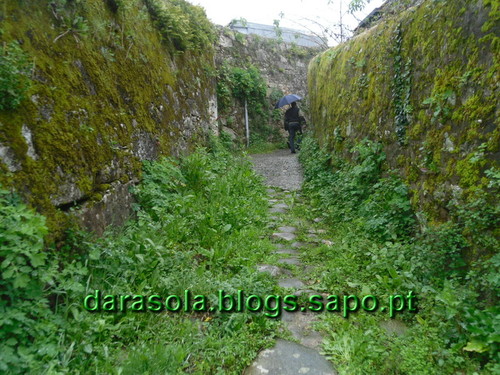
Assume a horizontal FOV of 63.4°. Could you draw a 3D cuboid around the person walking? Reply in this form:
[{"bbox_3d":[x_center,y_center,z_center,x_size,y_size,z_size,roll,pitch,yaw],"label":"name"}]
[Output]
[{"bbox_3d":[1.440,-1.950,13.300,0.580,1.700,0.480,1,8,9],"label":"person walking"}]

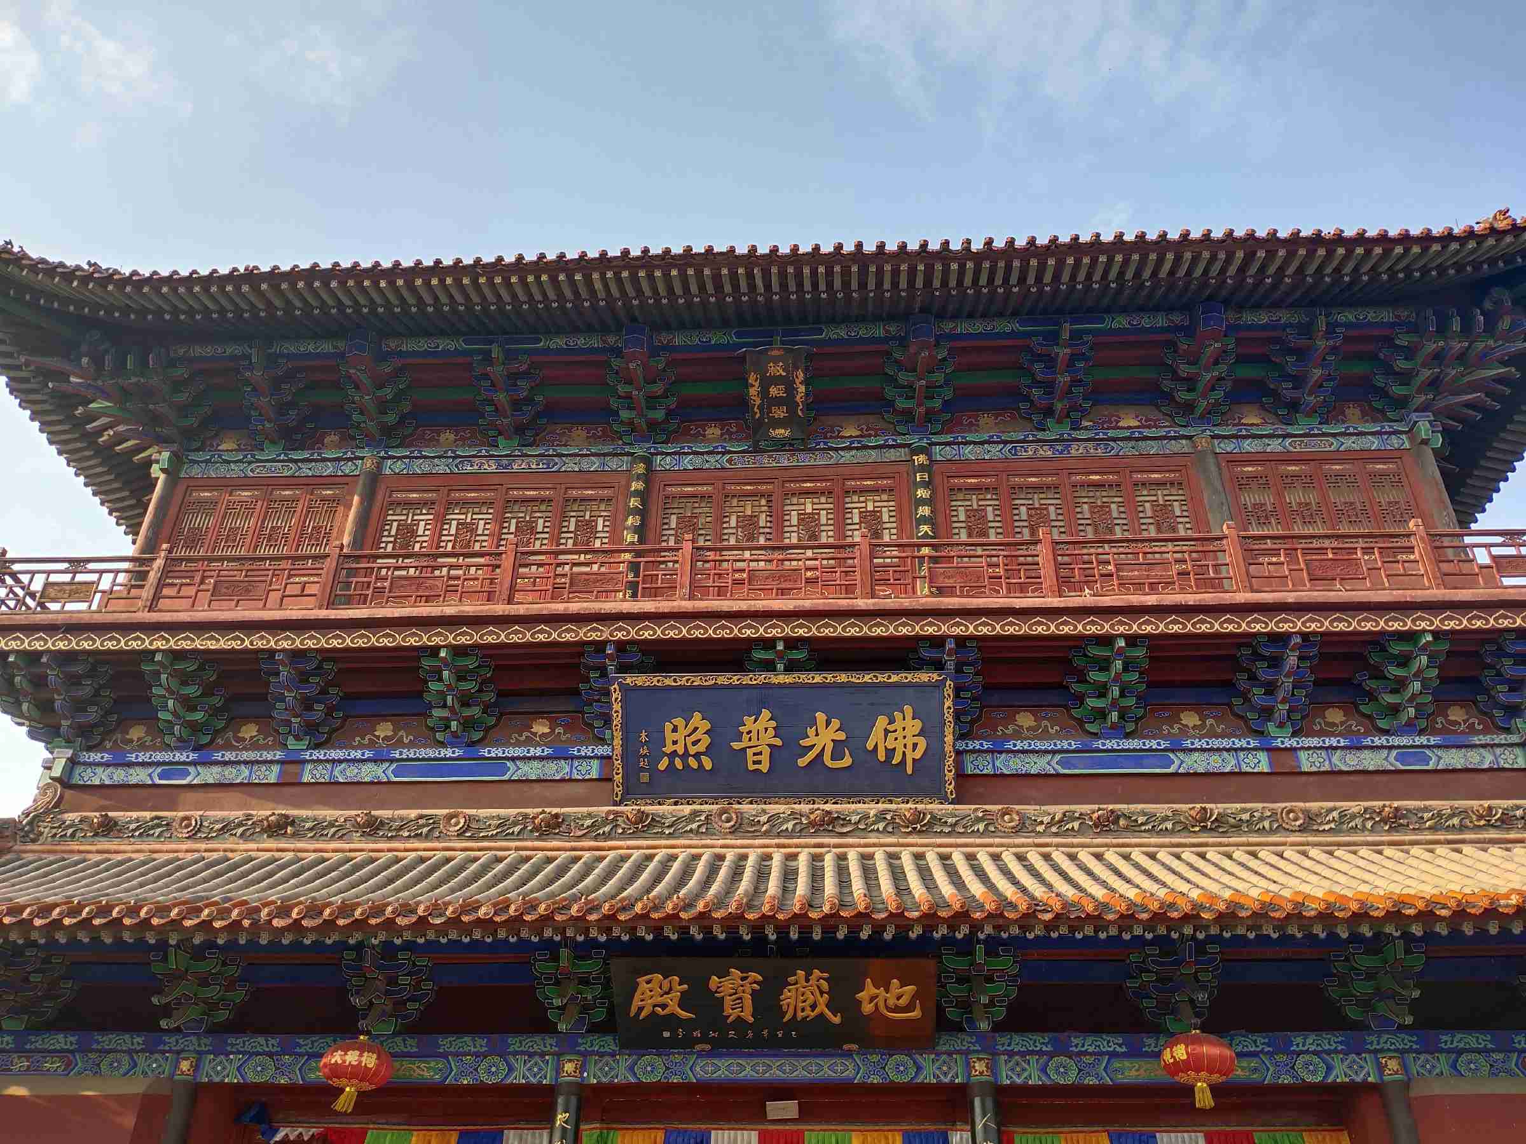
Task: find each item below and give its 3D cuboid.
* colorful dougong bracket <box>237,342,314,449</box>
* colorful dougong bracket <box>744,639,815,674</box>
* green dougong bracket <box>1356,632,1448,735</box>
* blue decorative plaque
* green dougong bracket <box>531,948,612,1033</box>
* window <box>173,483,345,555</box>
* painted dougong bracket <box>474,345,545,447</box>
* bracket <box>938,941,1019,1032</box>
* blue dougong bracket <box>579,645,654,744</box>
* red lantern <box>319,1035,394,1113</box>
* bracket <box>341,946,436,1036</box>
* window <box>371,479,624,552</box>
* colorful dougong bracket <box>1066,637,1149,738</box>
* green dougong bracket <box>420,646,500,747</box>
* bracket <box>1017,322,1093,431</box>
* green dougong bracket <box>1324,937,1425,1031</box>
[{"bbox_3d":[-7.561,-2.604,18.157,1.008,0.995,1.365,-1,-33,3],"label":"colorful dougong bracket"},{"bbox_3d":[0.240,1.552,15.073,0.979,0.848,1.260,-1,-33,3],"label":"colorful dougong bracket"},{"bbox_3d":[7.078,1.224,12.887,0.750,0.790,0.962,-1,-29,3],"label":"green dougong bracket"},{"bbox_3d":[0.215,1.827,12.896,3.698,1.462,0.130,-1,0,3],"label":"blue decorative plaque"},{"bbox_3d":[-1.747,3.868,10.994,0.672,0.642,0.814,-1,-29,3],"label":"green dougong bracket"},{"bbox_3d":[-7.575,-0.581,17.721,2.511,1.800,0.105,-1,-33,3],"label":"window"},{"bbox_3d":[-4.121,-2.685,18.831,1.100,1.166,1.386,-1,-33,3],"label":"painted dougong bracket"},{"bbox_3d":[2.295,4.352,12.397,0.874,0.735,0.903,-1,-33,3],"label":"bracket"},{"bbox_3d":[-1.982,1.698,15.887,1.078,1.034,1.298,-1,-33,3],"label":"blue dougong bracket"},{"bbox_3d":[-4.165,5.136,12.196,0.748,0.743,0.748,-1,-33,3],"label":"red lantern"},{"bbox_3d":[-4.313,4.707,13.331,0.968,0.770,1.034,-1,-33,3],"label":"bracket"},{"bbox_3d":[-4.121,-0.694,18.225,3.740,1.830,0.119,-1,-33,3],"label":"window"},{"bbox_3d":[4.415,1.475,14.884,0.979,0.848,1.260,-1,-33,3],"label":"colorful dougong bracket"},{"bbox_3d":[-4.201,1.738,15.988,1.078,1.034,1.298,-1,-33,3],"label":"green dougong bracket"},{"bbox_3d":[3.907,-2.525,15.448,0.789,0.899,1.073,-1,-29,3],"label":"bracket"},{"bbox_3d":[6.771,4.504,12.824,0.968,0.770,1.034,-1,-33,3],"label":"green dougong bracket"}]

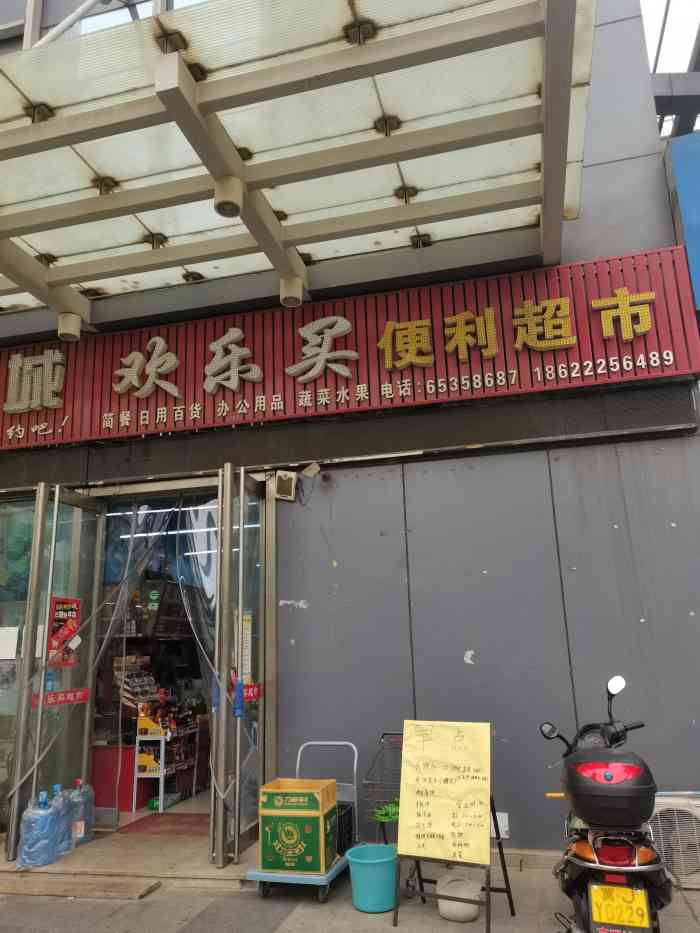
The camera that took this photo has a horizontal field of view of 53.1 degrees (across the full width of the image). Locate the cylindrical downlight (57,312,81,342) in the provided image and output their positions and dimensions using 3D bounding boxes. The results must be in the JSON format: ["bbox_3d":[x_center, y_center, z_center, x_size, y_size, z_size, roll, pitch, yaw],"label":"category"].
[{"bbox_3d":[-2.671,-1.321,6.674,0.190,0.195,0.190,-2,-15,0],"label":"cylindrical downlight"}]

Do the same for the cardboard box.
[{"bbox_3d":[-0.343,2.427,4.765,0.420,0.490,0.400,-5,-15,12],"label":"cardboard box"}]

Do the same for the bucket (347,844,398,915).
[{"bbox_3d":[0.145,2.591,4.413,0.320,0.300,0.320,-2,-15,0],"label":"bucket"}]

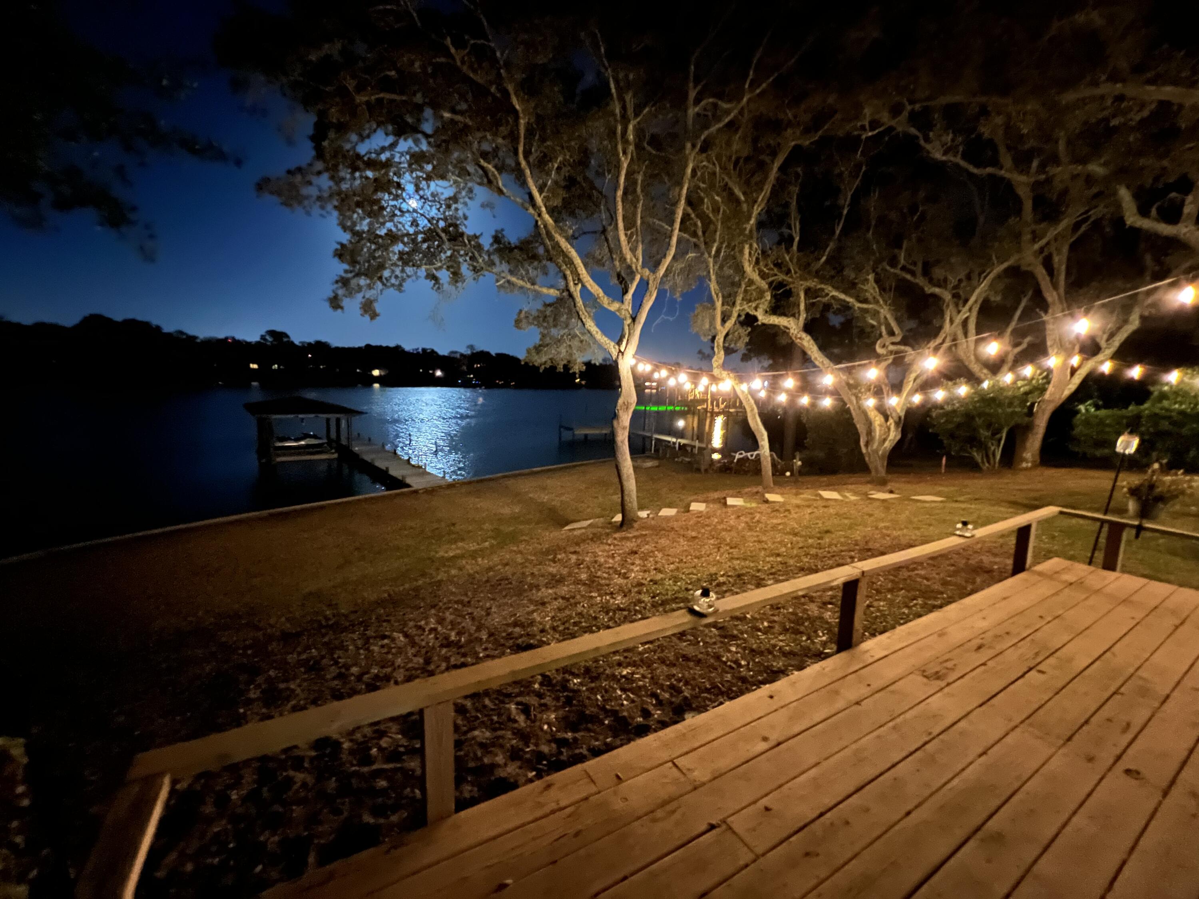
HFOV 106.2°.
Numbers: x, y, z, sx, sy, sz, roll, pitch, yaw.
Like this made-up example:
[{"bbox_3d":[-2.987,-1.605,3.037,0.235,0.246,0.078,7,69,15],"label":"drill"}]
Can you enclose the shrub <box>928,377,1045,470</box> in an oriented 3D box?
[{"bbox_3d":[10.279,-0.684,11.950,2.400,2.450,2.200,8,11,40],"label":"shrub"}]

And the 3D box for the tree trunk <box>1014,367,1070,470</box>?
[{"bbox_3d":[11.550,-0.794,11.750,0.850,2.650,0.600,9,12,44],"label":"tree trunk"}]

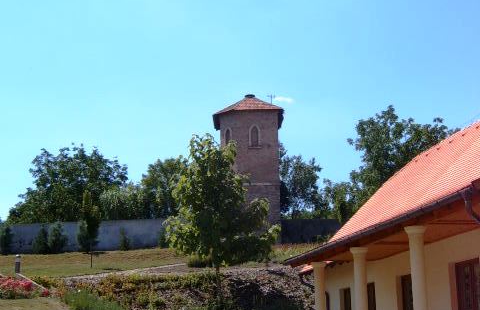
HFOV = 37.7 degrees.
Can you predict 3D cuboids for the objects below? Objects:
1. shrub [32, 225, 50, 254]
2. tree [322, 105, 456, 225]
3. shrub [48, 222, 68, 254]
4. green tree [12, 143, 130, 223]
[{"bbox_3d":[-13.969,5.912,49.197,1.120,1.968,1.120,4,-16,-15],"label":"shrub"},{"bbox_3d":[12.215,1.061,57.793,10.858,10.859,9.772,-3,-16,12],"label":"tree"},{"bbox_3d":[-12.719,5.774,49.234,1.401,2.253,1.401,4,-16,-14],"label":"shrub"},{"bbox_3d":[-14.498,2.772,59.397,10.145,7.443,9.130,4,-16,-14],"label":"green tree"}]

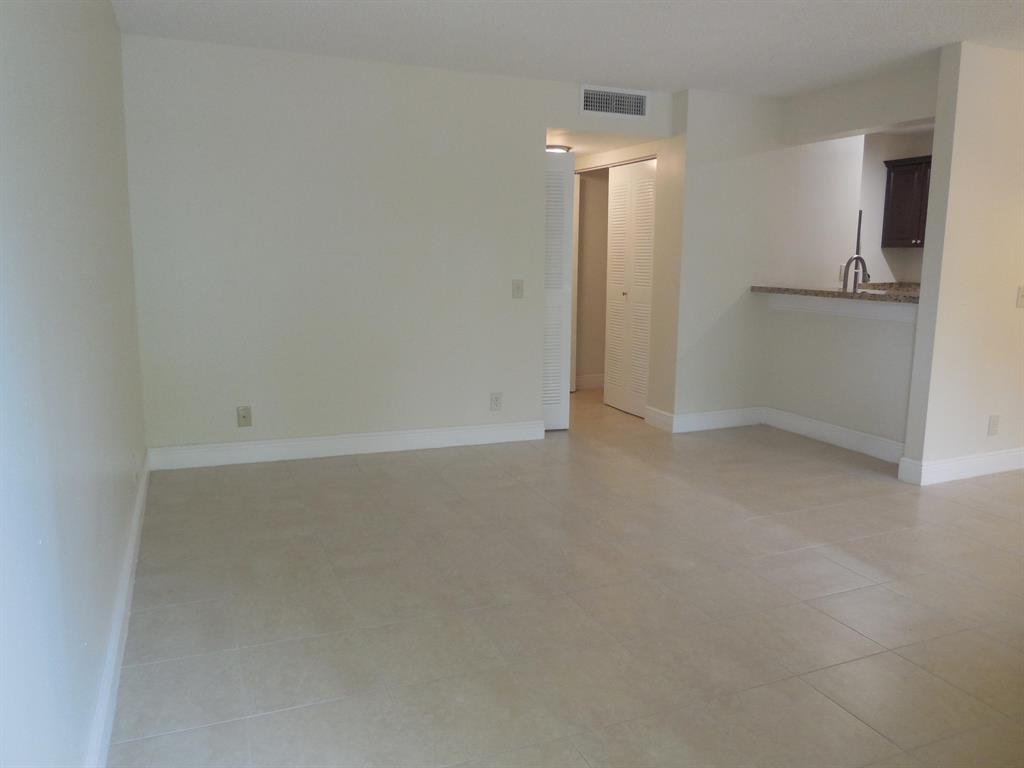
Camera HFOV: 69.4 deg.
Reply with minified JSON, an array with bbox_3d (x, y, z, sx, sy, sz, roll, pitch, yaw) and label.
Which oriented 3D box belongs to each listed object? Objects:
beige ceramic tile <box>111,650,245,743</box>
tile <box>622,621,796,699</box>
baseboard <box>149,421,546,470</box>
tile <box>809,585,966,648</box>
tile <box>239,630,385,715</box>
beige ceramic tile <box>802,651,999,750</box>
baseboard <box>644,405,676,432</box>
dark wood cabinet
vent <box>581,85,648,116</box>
[{"bbox_3d":[-0.961,0.899,2.159,0.336,0.010,0.399,-3,10,-22],"label":"beige ceramic tile"},{"bbox_3d":[0.626,0.896,2.417,0.396,0.012,0.396,-3,10,-23],"label":"tile"},{"bbox_3d":[-0.979,0.392,4.870,2.595,0.135,0.020,-3,10,-20],"label":"baseboard"},{"bbox_3d":[1.347,0.837,2.673,0.399,0.010,0.399,-3,10,-22],"label":"tile"},{"bbox_3d":[-0.628,0.884,2.289,0.399,0.010,0.399,-3,10,-22],"label":"tile"},{"bbox_3d":[1.150,0.937,2.208,0.396,0.012,0.396,-3,10,-23],"label":"beige ceramic tile"},{"bbox_3d":[1.154,0.277,5.761,0.016,0.142,0.364,-3,10,-23],"label":"baseboard"},{"bbox_3d":[3.743,-1.605,6.593,0.340,0.790,0.740,-3,10,-22],"label":"dark wood cabinet"},{"bbox_3d":[0.728,-1.965,5.205,0.540,0.180,0.028,-3,10,-23],"label":"vent"}]

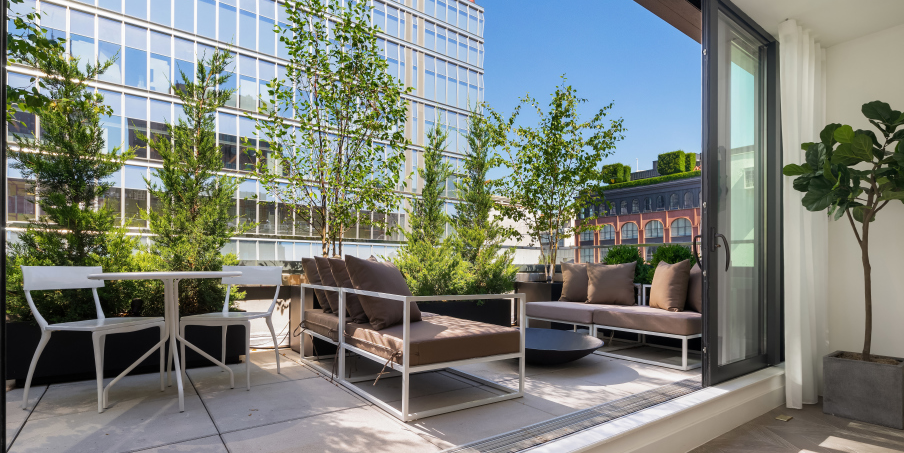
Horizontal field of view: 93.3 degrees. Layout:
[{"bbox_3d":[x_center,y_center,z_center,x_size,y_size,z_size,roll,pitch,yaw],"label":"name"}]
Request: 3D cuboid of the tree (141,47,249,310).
[{"bbox_3d":[-2.152,-0.387,3.573,0.707,2.202,0.687,4,-6,-36],"label":"tree"}]

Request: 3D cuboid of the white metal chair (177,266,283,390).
[{"bbox_3d":[-1.510,0.670,2.990,0.490,0.800,0.530,0,-3,6],"label":"white metal chair"}]

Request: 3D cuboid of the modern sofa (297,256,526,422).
[{"bbox_3d":[-0.435,0.651,3.201,0.889,0.869,1.798,4,-6,-36],"label":"modern sofa"}]

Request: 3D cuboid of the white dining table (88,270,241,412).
[{"bbox_3d":[-1.680,0.655,2.575,0.770,0.755,0.770,2,-3,-35],"label":"white dining table"}]

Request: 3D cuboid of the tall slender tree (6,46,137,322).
[{"bbox_3d":[-2.780,-0.320,3.140,0.800,2.020,0.770,2,-3,-35],"label":"tall slender tree"}]

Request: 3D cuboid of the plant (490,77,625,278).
[{"bbox_3d":[1.400,-0.645,5.720,1.650,2.750,1.500,0,-3,0],"label":"plant"}]

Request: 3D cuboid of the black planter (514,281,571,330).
[{"bbox_3d":[1.221,0.978,5.392,0.606,0.616,0.606,4,-6,-36],"label":"black planter"}]

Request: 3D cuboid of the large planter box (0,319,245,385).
[{"bbox_3d":[-2.408,0.866,3.313,1.424,0.424,0.485,4,-6,-36],"label":"large planter box"}]

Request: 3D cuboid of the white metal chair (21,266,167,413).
[{"bbox_3d":[-2.107,0.624,2.573,0.520,0.793,0.480,0,-5,6],"label":"white metal chair"}]

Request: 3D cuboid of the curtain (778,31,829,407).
[{"bbox_3d":[2.881,-0.094,3.506,0.566,2.889,0.172,4,-6,-36],"label":"curtain"}]

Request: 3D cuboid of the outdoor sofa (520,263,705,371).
[{"bbox_3d":[1.640,0.765,4.180,0.860,0.850,1.720,2,-3,-35],"label":"outdoor sofa"}]

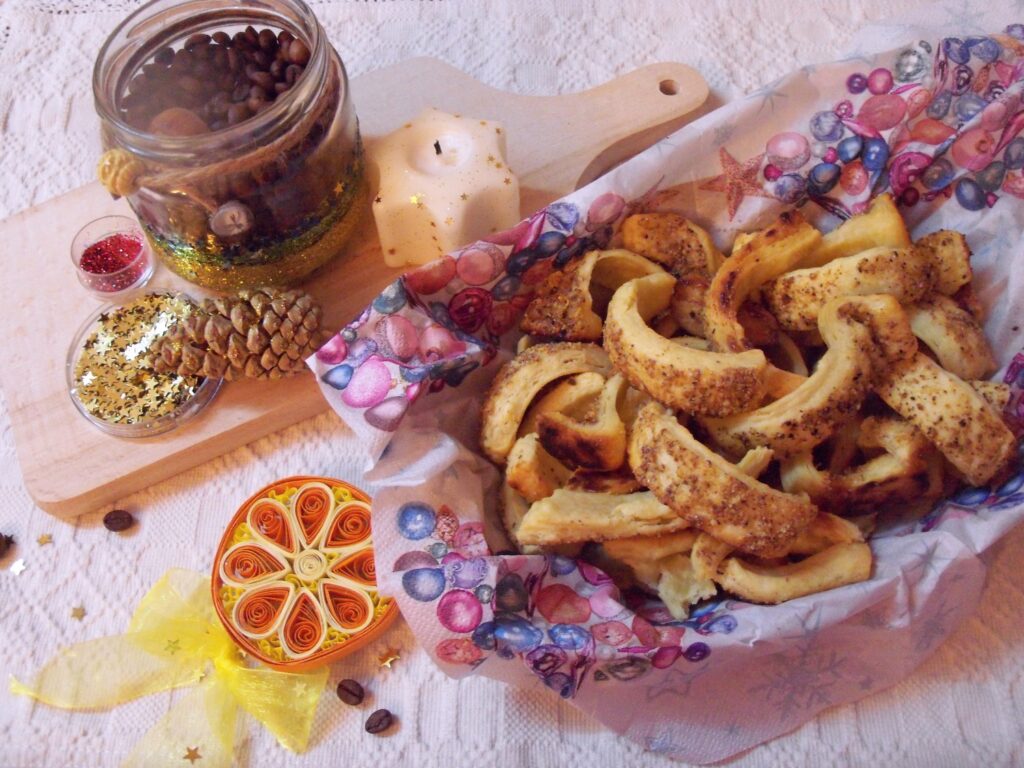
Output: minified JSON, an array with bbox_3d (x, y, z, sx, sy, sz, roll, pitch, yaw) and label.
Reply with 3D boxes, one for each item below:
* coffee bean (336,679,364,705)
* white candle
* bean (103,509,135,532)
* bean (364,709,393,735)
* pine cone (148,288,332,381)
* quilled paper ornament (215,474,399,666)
[{"bbox_3d":[-0.055,0.106,0.355,0.011,0.005,0.008,28,66,18],"label":"coffee bean"},{"bbox_3d":[-0.027,-0.076,0.419,0.057,0.038,0.065,-9,61,-2],"label":"white candle"},{"bbox_3d":[-0.148,0.052,0.391,0.011,0.005,0.008,6,61,7],"label":"bean"},{"bbox_3d":[-0.044,0.114,0.349,0.010,0.005,0.008,-23,62,-9],"label":"bean"},{"bbox_3d":[-0.101,-0.016,0.388,0.067,0.032,0.032,-6,60,-7],"label":"pine cone"},{"bbox_3d":[-0.073,0.068,0.375,0.070,0.010,0.071,-2,61,3],"label":"quilled paper ornament"}]

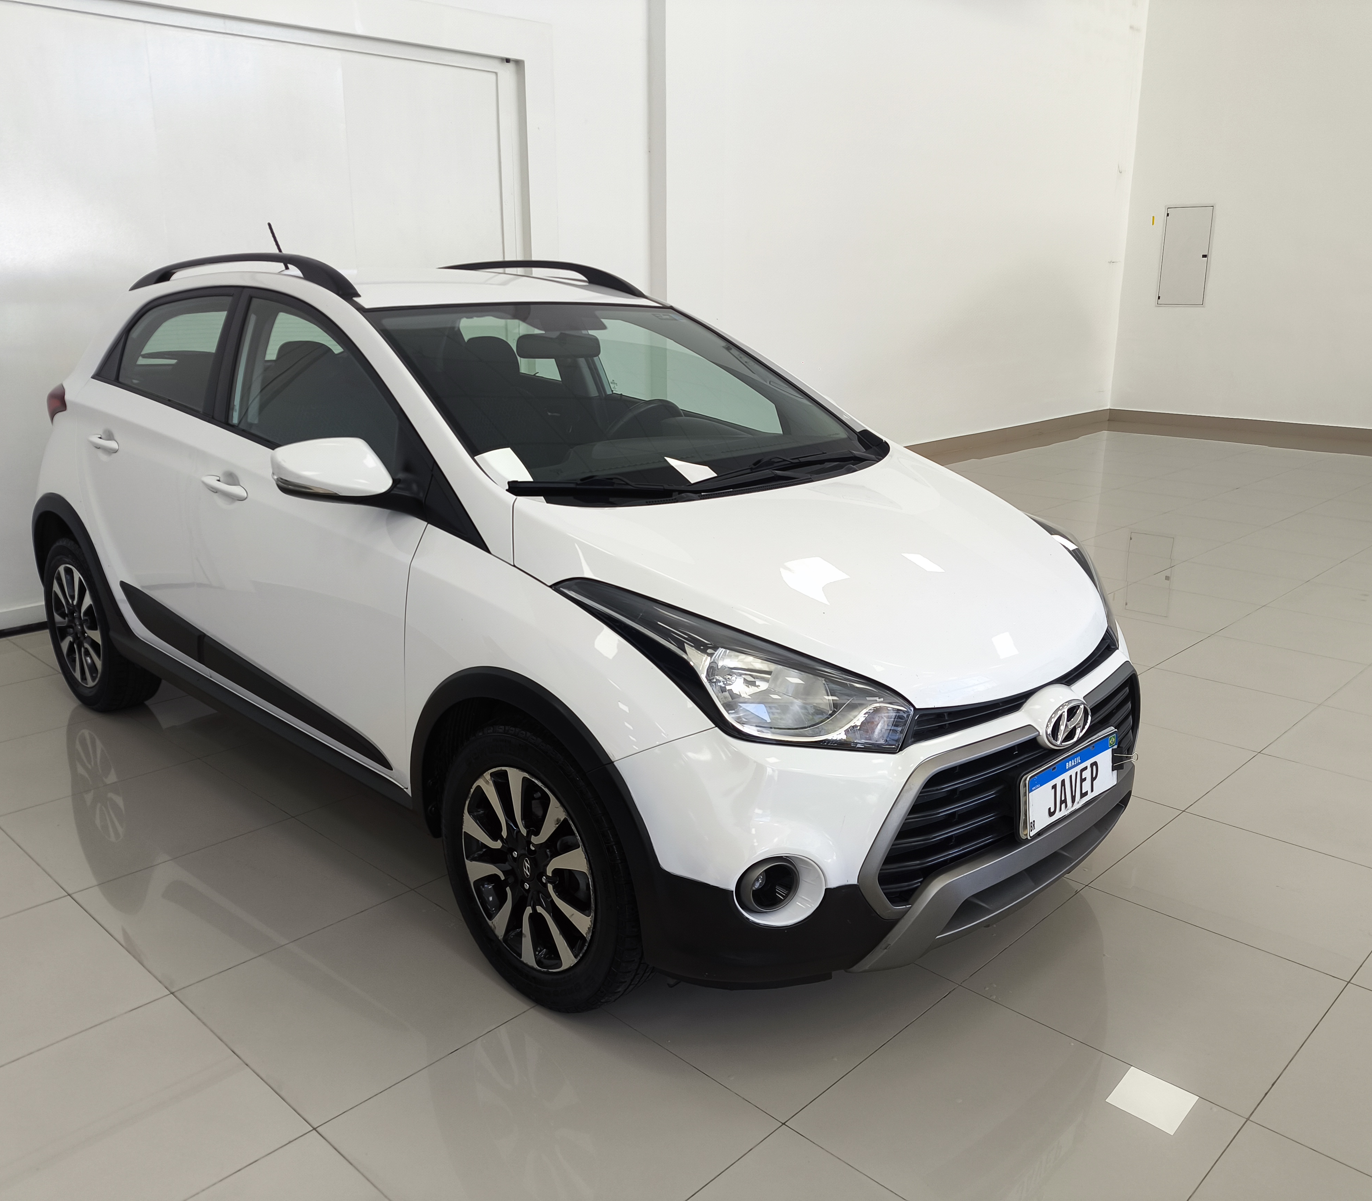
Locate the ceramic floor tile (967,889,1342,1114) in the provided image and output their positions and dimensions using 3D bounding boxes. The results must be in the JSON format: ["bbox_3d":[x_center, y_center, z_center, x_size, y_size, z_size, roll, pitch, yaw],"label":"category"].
[{"bbox_3d":[1.014,0.833,2.494,0.597,0.012,0.597,14,21,42],"label":"ceramic floor tile"}]

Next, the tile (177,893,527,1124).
[{"bbox_3d":[-0.675,0.846,2.495,0.598,0.010,0.598,15,21,42],"label":"tile"}]

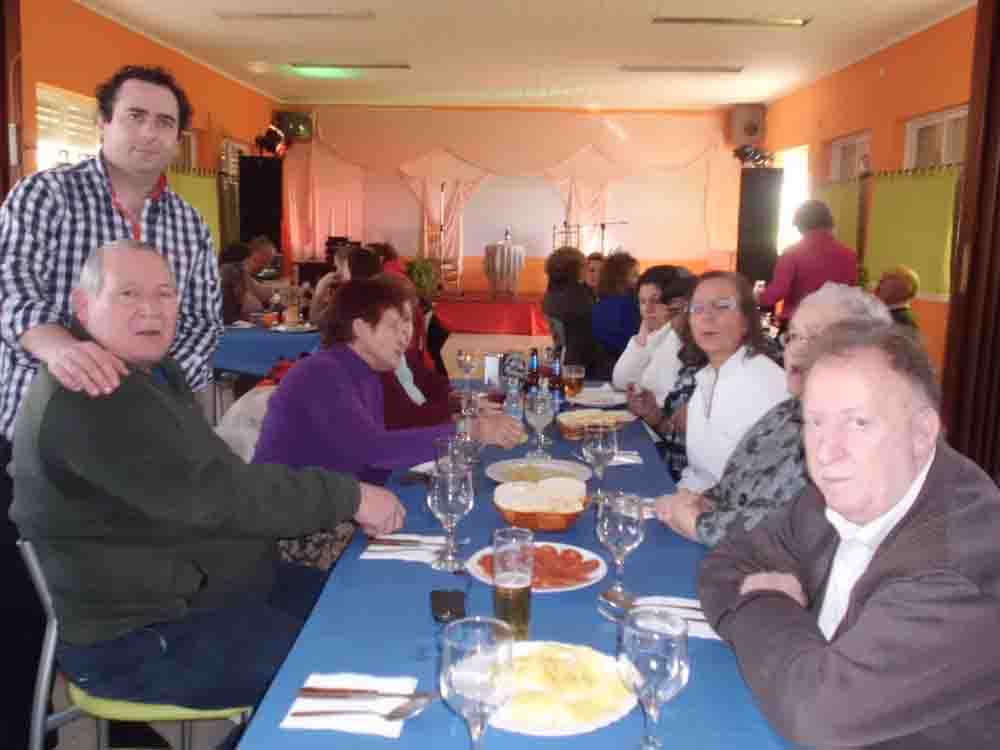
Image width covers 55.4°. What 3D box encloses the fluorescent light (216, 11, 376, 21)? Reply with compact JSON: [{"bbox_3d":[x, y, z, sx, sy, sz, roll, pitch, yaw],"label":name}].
[{"bbox_3d":[-1.557,-2.751,7.295,1.220,0.070,0.130,1,9,0],"label":"fluorescent light"}]

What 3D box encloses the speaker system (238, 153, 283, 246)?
[{"bbox_3d":[-2.607,-1.807,10.508,0.460,1.150,0.450,-1,10,-11],"label":"speaker system"}]

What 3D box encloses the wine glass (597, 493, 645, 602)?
[{"bbox_3d":[0.201,0.289,1.599,0.081,0.172,0.081,1,10,0],"label":"wine glass"}]

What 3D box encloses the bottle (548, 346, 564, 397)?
[{"bbox_3d":[0.191,0.007,3.214,0.058,0.215,0.058,1,10,0],"label":"bottle"}]

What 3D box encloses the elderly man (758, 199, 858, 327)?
[{"bbox_3d":[1.724,-0.215,5.327,0.530,1.520,0.400,-4,10,-27],"label":"elderly man"}]

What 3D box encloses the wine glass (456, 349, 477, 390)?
[{"bbox_3d":[-0.127,-0.021,3.618,0.079,0.162,0.079,1,10,0],"label":"wine glass"}]

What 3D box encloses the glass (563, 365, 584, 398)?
[{"bbox_3d":[0.258,0.024,3.370,0.077,0.111,0.077,1,10,0],"label":"glass"}]

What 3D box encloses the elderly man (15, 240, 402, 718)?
[{"bbox_3d":[-0.581,0.386,1.949,0.790,1.300,0.530,2,9,10],"label":"elderly man"}]

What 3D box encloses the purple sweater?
[{"bbox_3d":[-0.367,0.154,2.458,0.540,0.490,0.450,0,9,-3],"label":"purple sweater"}]

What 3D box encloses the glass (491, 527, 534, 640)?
[{"bbox_3d":[0.020,0.306,1.389,0.062,0.162,0.062,1,9,0],"label":"glass"}]

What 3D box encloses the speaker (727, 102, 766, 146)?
[{"bbox_3d":[3.128,-3.153,12.000,0.450,0.540,0.380,3,10,13],"label":"speaker"}]

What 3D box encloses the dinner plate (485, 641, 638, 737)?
[{"bbox_3d":[0.062,0.404,1.221,0.250,0.028,0.250,1,9,0],"label":"dinner plate"}]

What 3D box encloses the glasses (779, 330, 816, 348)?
[{"bbox_3d":[0.630,-0.066,1.880,0.137,0.042,0.137,-4,10,-24],"label":"glasses"}]

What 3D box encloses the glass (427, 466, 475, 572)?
[{"bbox_3d":[-0.090,0.261,1.734,0.084,0.174,0.084,1,10,0],"label":"glass"}]

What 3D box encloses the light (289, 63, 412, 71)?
[{"bbox_3d":[-1.521,-3.134,9.700,1.230,0.080,0.150,1,10,0],"label":"light"}]

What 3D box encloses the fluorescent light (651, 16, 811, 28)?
[{"bbox_3d":[1.784,-2.720,7.344,1.220,0.070,0.130,1,9,0],"label":"fluorescent light"}]

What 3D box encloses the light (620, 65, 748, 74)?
[{"bbox_3d":[1.831,-3.088,9.620,1.220,0.070,0.130,1,9,0],"label":"light"}]

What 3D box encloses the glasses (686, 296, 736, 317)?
[{"bbox_3d":[0.590,-0.191,2.585,0.138,0.042,0.135,-4,10,23],"label":"glasses"}]

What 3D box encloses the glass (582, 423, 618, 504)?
[{"bbox_3d":[0.224,0.188,2.097,0.077,0.174,0.077,1,9,0],"label":"glass"}]

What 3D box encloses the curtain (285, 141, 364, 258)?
[{"bbox_3d":[-2.361,-2.197,12.825,1.080,1.980,0.180,1,9,0],"label":"curtain"}]

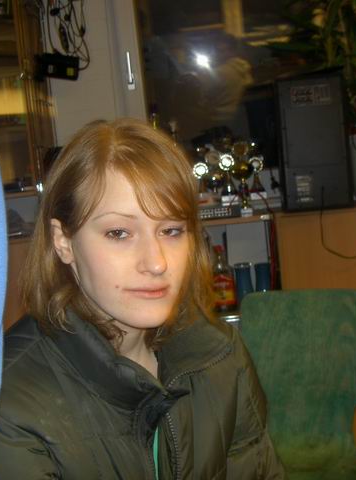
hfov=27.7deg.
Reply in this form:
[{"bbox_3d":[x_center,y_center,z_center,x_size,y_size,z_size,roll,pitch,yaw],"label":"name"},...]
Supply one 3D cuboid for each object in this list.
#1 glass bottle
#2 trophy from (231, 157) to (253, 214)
[{"bbox_3d":[0.176,0.146,2.762,0.088,0.257,0.080,-5,6,5],"label":"glass bottle"},{"bbox_3d":[0.239,-0.204,2.690,0.073,0.211,0.070,-5,6,5],"label":"trophy"}]

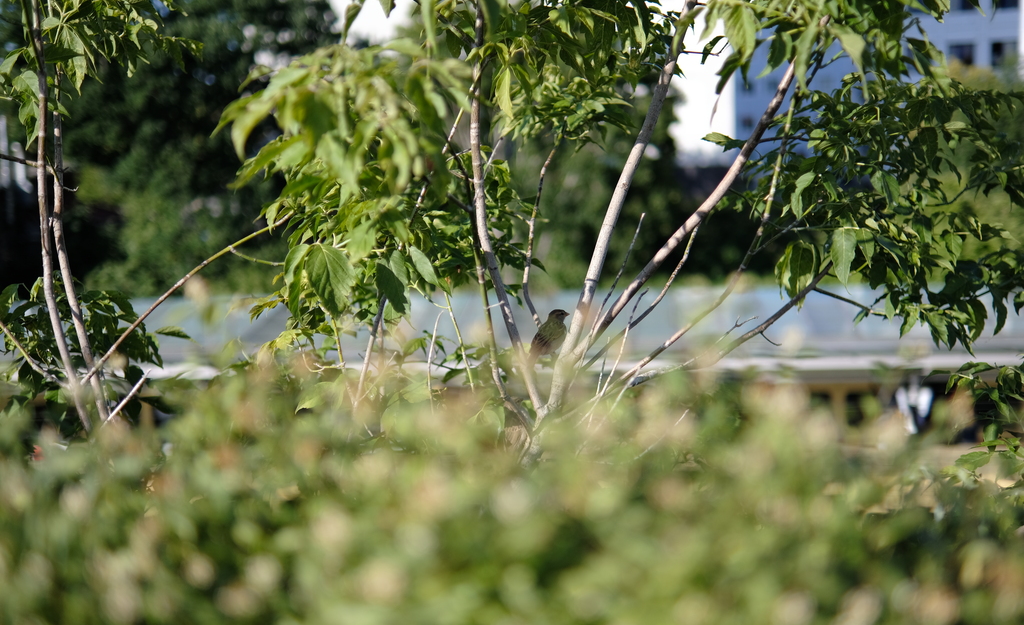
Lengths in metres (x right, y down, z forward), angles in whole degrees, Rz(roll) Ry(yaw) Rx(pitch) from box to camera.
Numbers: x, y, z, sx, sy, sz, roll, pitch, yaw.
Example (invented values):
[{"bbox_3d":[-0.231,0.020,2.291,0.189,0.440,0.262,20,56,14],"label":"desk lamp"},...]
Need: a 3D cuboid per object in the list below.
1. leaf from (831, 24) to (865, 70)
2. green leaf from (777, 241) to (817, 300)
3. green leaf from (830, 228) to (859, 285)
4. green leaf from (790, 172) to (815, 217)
[{"bbox_3d":[0.578,-0.457,2.450,0.052,0.085,0.030,-17,0,0],"label":"leaf"},{"bbox_3d":[0.522,-0.077,2.600,0.070,0.105,0.045,0,0,0],"label":"green leaf"},{"bbox_3d":[0.608,-0.102,2.600,0.050,0.105,0.025,3,0,6],"label":"green leaf"},{"bbox_3d":[0.541,-0.220,2.650,0.040,0.085,0.030,14,0,11],"label":"green leaf"}]

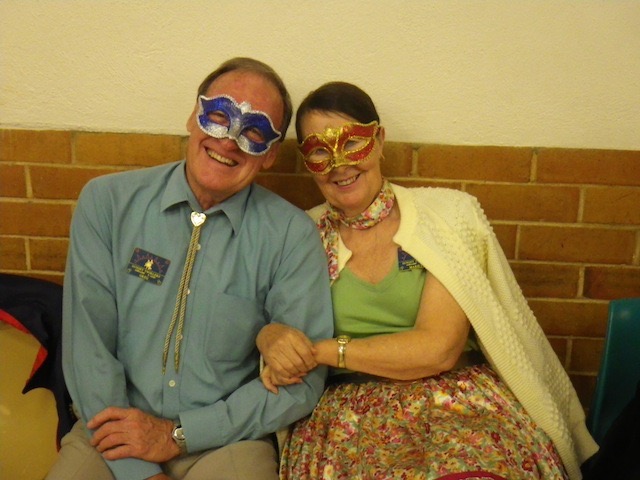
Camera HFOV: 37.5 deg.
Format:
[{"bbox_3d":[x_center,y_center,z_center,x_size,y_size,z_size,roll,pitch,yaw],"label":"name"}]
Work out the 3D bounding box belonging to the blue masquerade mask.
[{"bbox_3d":[-0.134,-0.193,1.565,0.150,0.075,0.058,24,2,-7],"label":"blue masquerade mask"}]

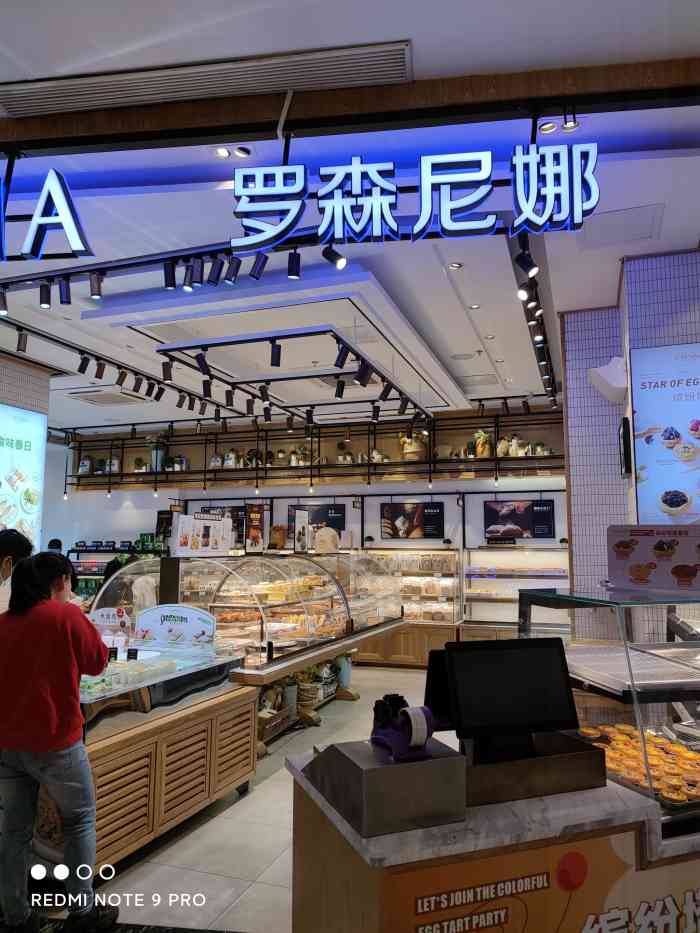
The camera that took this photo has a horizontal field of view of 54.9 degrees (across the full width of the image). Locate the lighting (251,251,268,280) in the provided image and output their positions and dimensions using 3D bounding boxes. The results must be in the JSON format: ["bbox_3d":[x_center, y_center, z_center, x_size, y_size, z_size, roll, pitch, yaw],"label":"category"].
[{"bbox_3d":[-0.620,-1.361,4.602,0.075,0.170,0.075,27,5,26],"label":"lighting"}]

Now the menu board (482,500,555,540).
[{"bbox_3d":[2.279,0.717,9.072,0.915,0.505,0.030,-2,-8,19],"label":"menu board"}]

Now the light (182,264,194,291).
[{"bbox_3d":[-1.126,-1.319,4.722,0.066,0.170,0.066,4,-9,20],"label":"light"}]

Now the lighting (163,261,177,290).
[{"bbox_3d":[-1.125,-1.192,4.207,0.068,0.150,0.068,-2,-8,19],"label":"lighting"}]

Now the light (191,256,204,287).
[{"bbox_3d":[-0.929,-1.201,4.139,0.068,0.150,0.068,1,-1,20],"label":"light"}]

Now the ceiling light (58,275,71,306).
[{"bbox_3d":[-2.126,-1.311,5.032,0.075,0.180,0.075,-6,-1,19],"label":"ceiling light"}]

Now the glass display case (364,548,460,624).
[{"bbox_3d":[0.851,1.646,9.331,1.360,0.990,0.480,-2,-8,19],"label":"glass display case"}]

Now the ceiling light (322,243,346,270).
[{"bbox_3d":[-0.104,-1.396,4.499,0.170,0.078,0.078,-3,-8,29],"label":"ceiling light"}]

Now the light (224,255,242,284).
[{"bbox_3d":[-0.805,-1.354,4.656,0.075,0.180,0.075,20,-2,15],"label":"light"}]

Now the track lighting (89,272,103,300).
[{"bbox_3d":[-1.658,-1.177,4.394,0.068,0.155,0.068,-2,-8,19],"label":"track lighting"}]

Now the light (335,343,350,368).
[{"bbox_3d":[-0.053,-0.878,5.428,0.075,0.175,0.075,23,1,21],"label":"light"}]

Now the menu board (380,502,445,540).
[{"bbox_3d":[0.885,0.772,9.559,0.911,0.501,0.030,-2,-8,19],"label":"menu board"}]

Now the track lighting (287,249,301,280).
[{"bbox_3d":[-0.375,-1.357,4.536,0.076,0.185,0.076,-1,-7,19],"label":"track lighting"}]

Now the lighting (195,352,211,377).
[{"bbox_3d":[-1.099,-0.761,5.029,0.068,0.150,0.068,-22,2,16],"label":"lighting"}]

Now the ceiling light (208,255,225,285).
[{"bbox_3d":[-0.815,-1.188,4.097,0.068,0.150,0.068,15,9,21],"label":"ceiling light"}]

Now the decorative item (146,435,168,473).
[{"bbox_3d":[-3.161,-0.205,11.068,0.290,0.570,0.270,-2,-8,19],"label":"decorative item"}]

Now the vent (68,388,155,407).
[{"bbox_3d":[-3.314,-0.952,9.268,0.900,0.060,0.900,-2,-8,19],"label":"vent"}]

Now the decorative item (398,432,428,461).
[{"bbox_3d":[0.915,-0.276,9.784,0.360,0.420,0.270,-2,-8,19],"label":"decorative item"}]

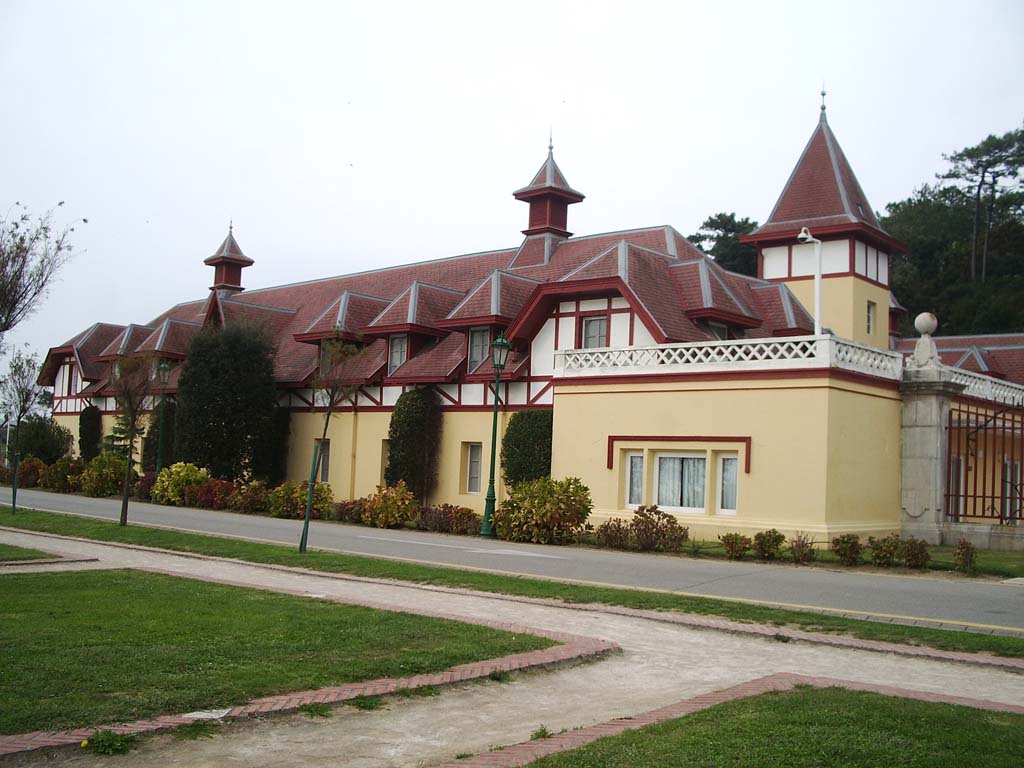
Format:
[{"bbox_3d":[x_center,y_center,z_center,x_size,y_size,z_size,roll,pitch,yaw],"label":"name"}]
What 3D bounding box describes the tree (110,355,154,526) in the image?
[{"bbox_3d":[-8.326,1.220,22.716,0.950,3.720,0.950,-2,-6,42],"label":"tree"}]

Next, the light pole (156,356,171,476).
[{"bbox_3d":[-11.806,1.518,34.839,0.460,4.781,0.460,-2,-7,45],"label":"light pole"}]

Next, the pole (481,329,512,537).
[{"bbox_3d":[-0.371,1.110,23.001,0.440,4.550,0.440,3,-4,0],"label":"pole"}]

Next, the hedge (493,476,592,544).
[{"bbox_3d":[0.688,2.715,22.561,2.200,1.350,1.900,-2,-6,42],"label":"hedge"}]

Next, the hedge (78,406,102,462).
[{"bbox_3d":[-22.178,3.133,54.440,1.500,3.804,0.700,-2,-7,45],"label":"hedge"}]

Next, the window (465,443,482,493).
[{"bbox_3d":[-1.080,2.655,32.329,0.850,1.620,0.150,-2,-6,42],"label":"window"}]

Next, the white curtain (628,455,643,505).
[{"bbox_3d":[3.335,2.484,26.889,0.500,1.300,0.100,-2,-6,42],"label":"white curtain"}]

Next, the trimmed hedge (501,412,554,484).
[{"bbox_3d":[0.687,2.337,29.709,1.970,3.220,1.000,-2,-6,42],"label":"trimmed hedge"}]

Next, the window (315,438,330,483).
[{"bbox_3d":[-7.269,3.015,40.439,1.000,1.695,0.200,-2,-7,45],"label":"window"}]

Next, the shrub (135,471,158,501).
[{"bbox_3d":[-12.578,3.479,35.837,0.950,0.968,0.900,-2,-7,45],"label":"shrub"}]

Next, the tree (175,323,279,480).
[{"bbox_3d":[-10.678,0.969,38.646,3.600,6.589,3.500,-2,-7,45],"label":"tree"}]

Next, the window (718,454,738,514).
[{"bbox_3d":[5.536,2.557,26.246,0.804,1.597,0.140,-2,-7,45],"label":"window"}]

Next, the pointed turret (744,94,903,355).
[{"bbox_3d":[13.911,-6.616,46.467,5.400,12.800,5.100,-2,-6,42],"label":"pointed turret"}]

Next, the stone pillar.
[{"bbox_3d":[10.608,1.091,26.142,1.200,5.840,1.200,-2,-6,42],"label":"stone pillar"}]

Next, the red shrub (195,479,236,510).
[{"bbox_3d":[-9.012,3.346,31.582,1.350,0.864,1.050,-2,-7,45],"label":"red shrub"}]

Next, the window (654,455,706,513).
[{"bbox_3d":[4.488,2.594,27.283,1.813,1.597,0.140,-2,-7,45],"label":"window"}]

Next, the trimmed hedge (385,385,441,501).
[{"bbox_3d":[-3.138,2.106,33.129,1.740,3.950,1.150,-2,-6,42],"label":"trimmed hedge"}]

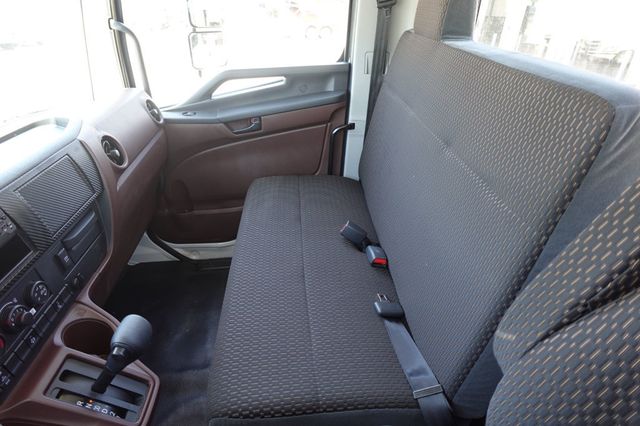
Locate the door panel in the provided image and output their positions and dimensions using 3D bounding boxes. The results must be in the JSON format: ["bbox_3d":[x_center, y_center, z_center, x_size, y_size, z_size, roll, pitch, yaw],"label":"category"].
[{"bbox_3d":[-0.352,-0.222,1.591,0.930,0.840,0.110,-2,32,-4],"label":"door panel"}]

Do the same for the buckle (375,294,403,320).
[{"bbox_3d":[0.174,0.240,0.921,0.058,0.020,0.066,-2,32,-4],"label":"buckle"}]

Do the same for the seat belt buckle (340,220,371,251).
[{"bbox_3d":[0.113,0.071,1.156,0.080,0.047,0.030,40,31,29],"label":"seat belt buckle"}]

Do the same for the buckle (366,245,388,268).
[{"bbox_3d":[0.175,0.131,1.088,0.046,0.027,0.072,-2,32,-4],"label":"buckle"}]

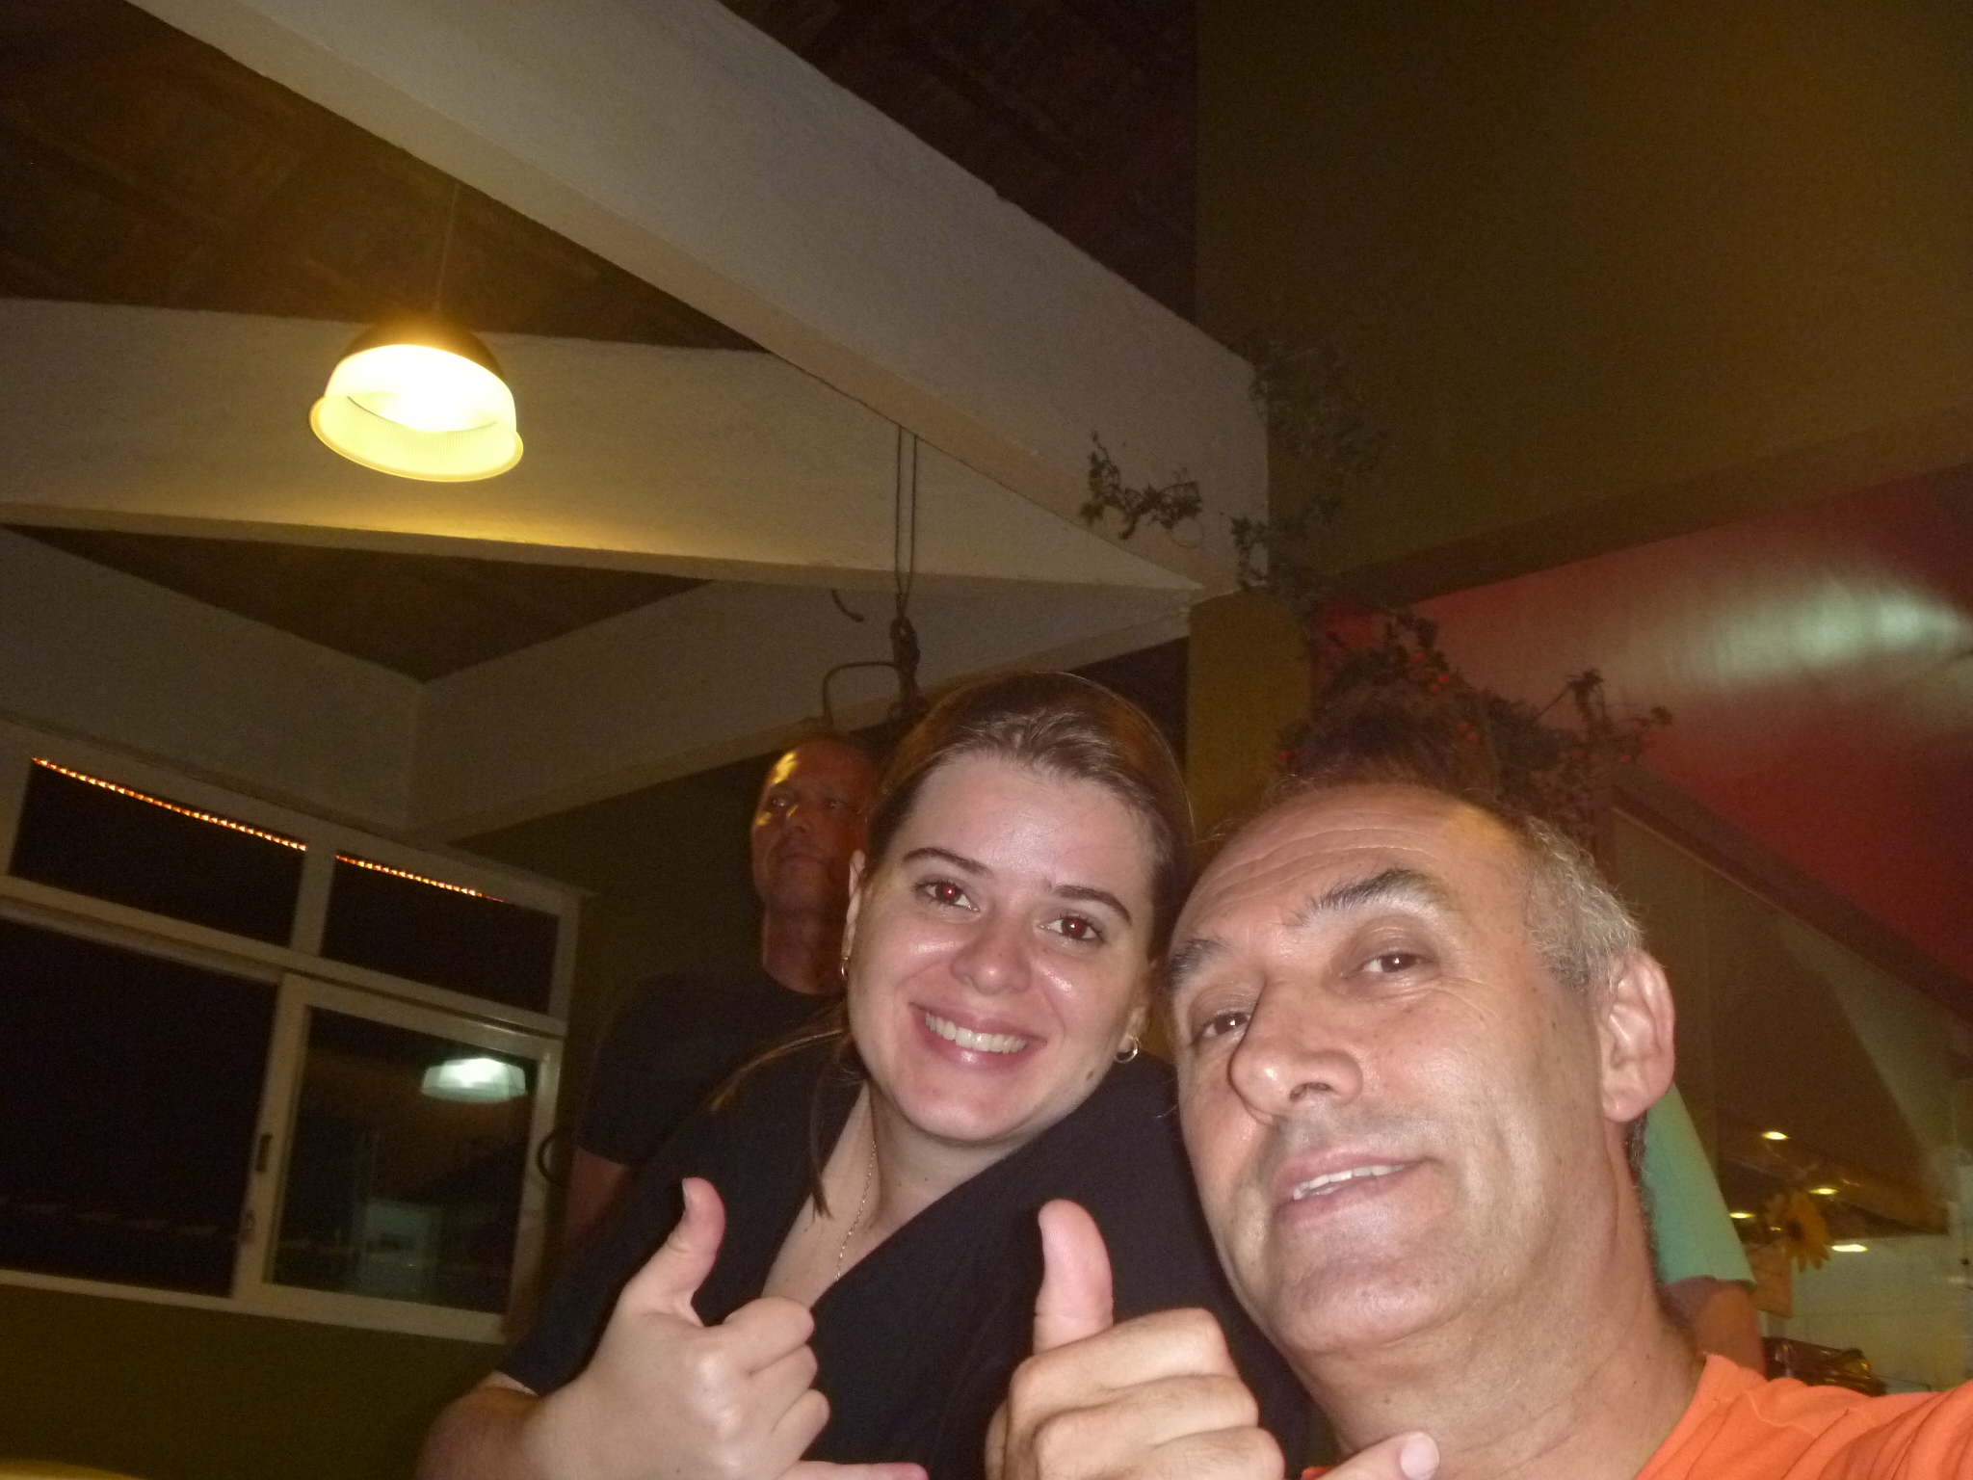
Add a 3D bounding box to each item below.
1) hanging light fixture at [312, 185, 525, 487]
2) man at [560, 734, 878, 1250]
[{"bbox_3d":[-0.803,-0.636,2.925,0.308,0.426,0.308,3,-21,0],"label":"hanging light fixture"},{"bbox_3d":[-0.229,0.820,1.840,0.560,1.760,0.340,1,-21,6],"label":"man"}]

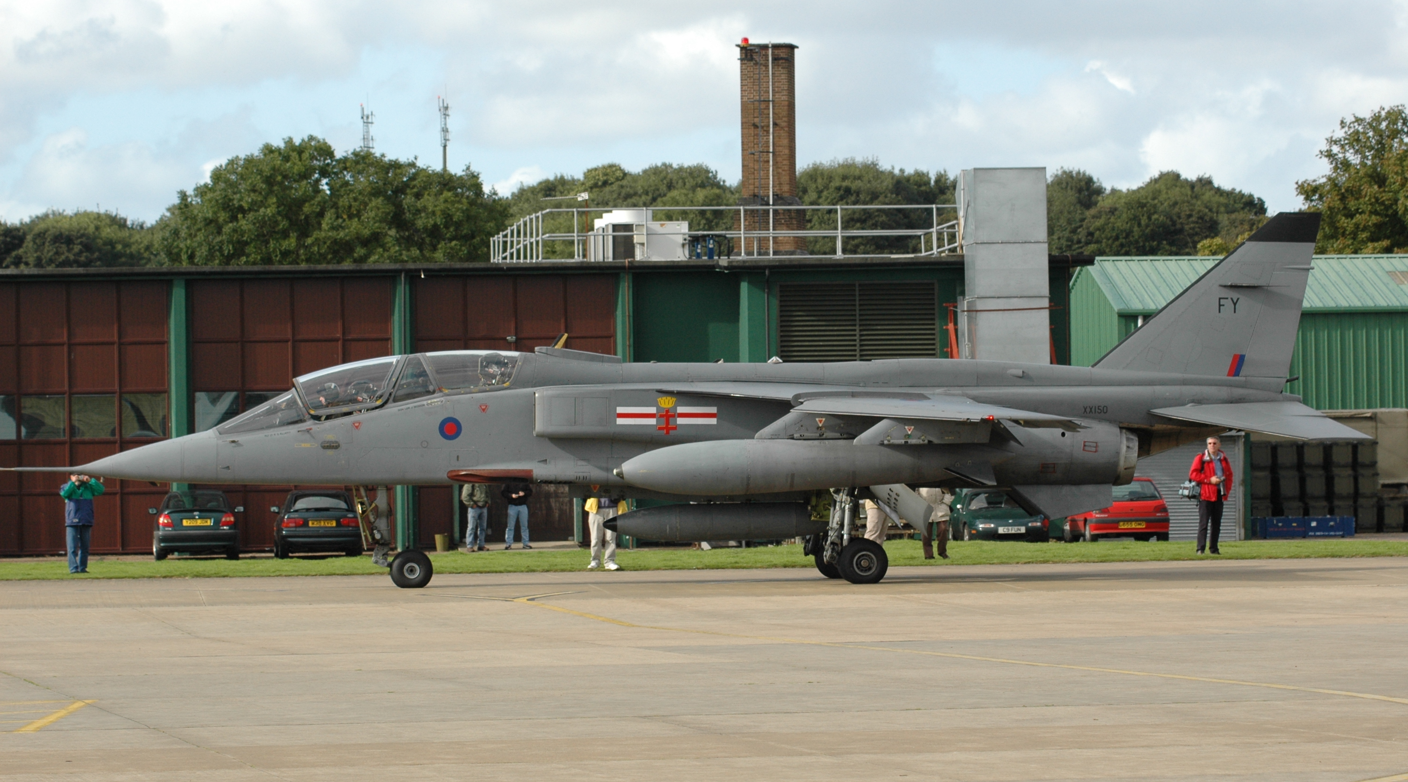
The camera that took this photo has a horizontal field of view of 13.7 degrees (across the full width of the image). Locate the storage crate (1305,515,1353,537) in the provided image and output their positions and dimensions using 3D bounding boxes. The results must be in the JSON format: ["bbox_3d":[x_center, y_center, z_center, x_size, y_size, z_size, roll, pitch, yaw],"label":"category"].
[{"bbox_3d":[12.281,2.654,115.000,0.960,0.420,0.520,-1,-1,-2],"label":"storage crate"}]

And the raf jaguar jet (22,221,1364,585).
[{"bbox_3d":[-0.360,0.110,77.100,17.450,4.870,8.690,-1,-1,-6],"label":"raf jaguar jet"}]

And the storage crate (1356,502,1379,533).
[{"bbox_3d":[13.513,2.579,119.300,0.480,0.620,0.600,-1,-1,-2],"label":"storage crate"}]

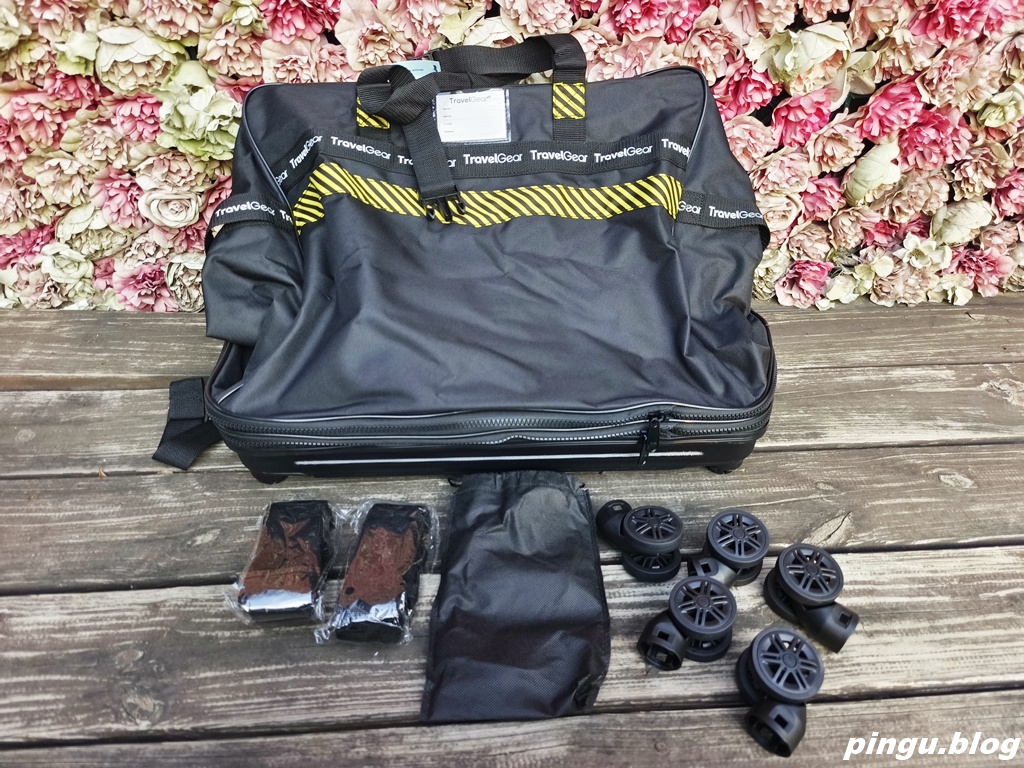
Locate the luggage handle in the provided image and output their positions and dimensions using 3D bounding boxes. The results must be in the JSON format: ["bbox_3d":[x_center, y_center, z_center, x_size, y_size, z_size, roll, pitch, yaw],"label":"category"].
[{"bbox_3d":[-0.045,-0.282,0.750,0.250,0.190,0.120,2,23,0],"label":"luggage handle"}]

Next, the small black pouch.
[{"bbox_3d":[0.011,0.214,0.741,0.178,0.030,0.295,2,41,1],"label":"small black pouch"}]

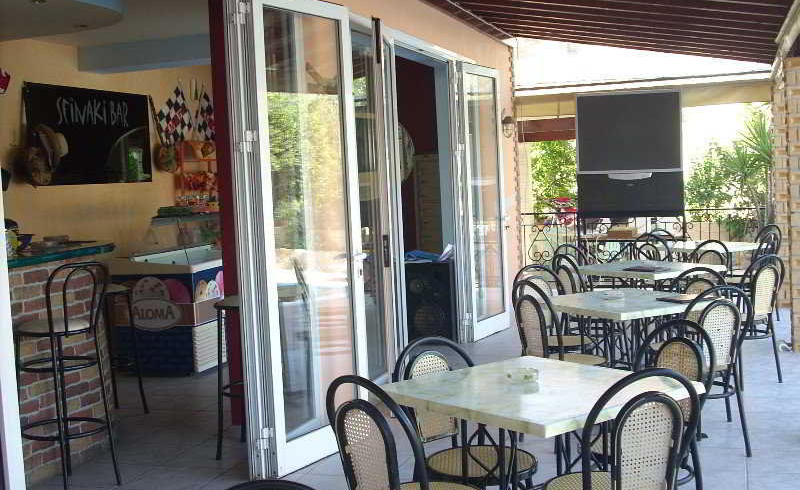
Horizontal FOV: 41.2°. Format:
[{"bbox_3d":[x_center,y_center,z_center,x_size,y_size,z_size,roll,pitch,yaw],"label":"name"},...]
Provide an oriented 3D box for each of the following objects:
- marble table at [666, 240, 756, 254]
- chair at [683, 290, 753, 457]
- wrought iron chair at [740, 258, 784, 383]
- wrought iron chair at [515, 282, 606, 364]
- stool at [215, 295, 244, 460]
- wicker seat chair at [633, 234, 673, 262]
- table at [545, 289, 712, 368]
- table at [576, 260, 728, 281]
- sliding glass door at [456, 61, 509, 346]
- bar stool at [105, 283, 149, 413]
[{"bbox_3d":[2.881,0.369,9.790,0.800,0.740,0.780,-5,4,-34],"label":"marble table"},{"bbox_3d":[1.516,0.621,5.418,0.420,0.880,0.500,-4,4,-17],"label":"chair"},{"bbox_3d":[2.236,0.495,7.165,0.430,0.870,0.500,-5,4,-35],"label":"wrought iron chair"},{"bbox_3d":[0.916,0.623,5.971,0.500,0.870,0.430,-4,4,-24],"label":"wrought iron chair"},{"bbox_3d":[-0.747,0.724,5.799,0.400,0.820,0.400,-1,4,18],"label":"stool"},{"bbox_3d":[2.461,0.325,9.709,0.500,0.870,0.430,-5,4,-32],"label":"wicker seat chair"},{"bbox_3d":[1.253,0.669,5.864,0.790,0.750,0.810,-5,4,-29],"label":"table"},{"bbox_3d":[1.775,0.526,7.656,0.790,0.750,0.810,-5,5,-35],"label":"table"},{"bbox_3d":[0.773,-0.405,9.691,0.110,2.420,0.870,0,4,28],"label":"sliding glass door"},{"bbox_3d":[-1.919,0.702,6.957,0.380,0.830,0.410,0,5,38],"label":"bar stool"}]

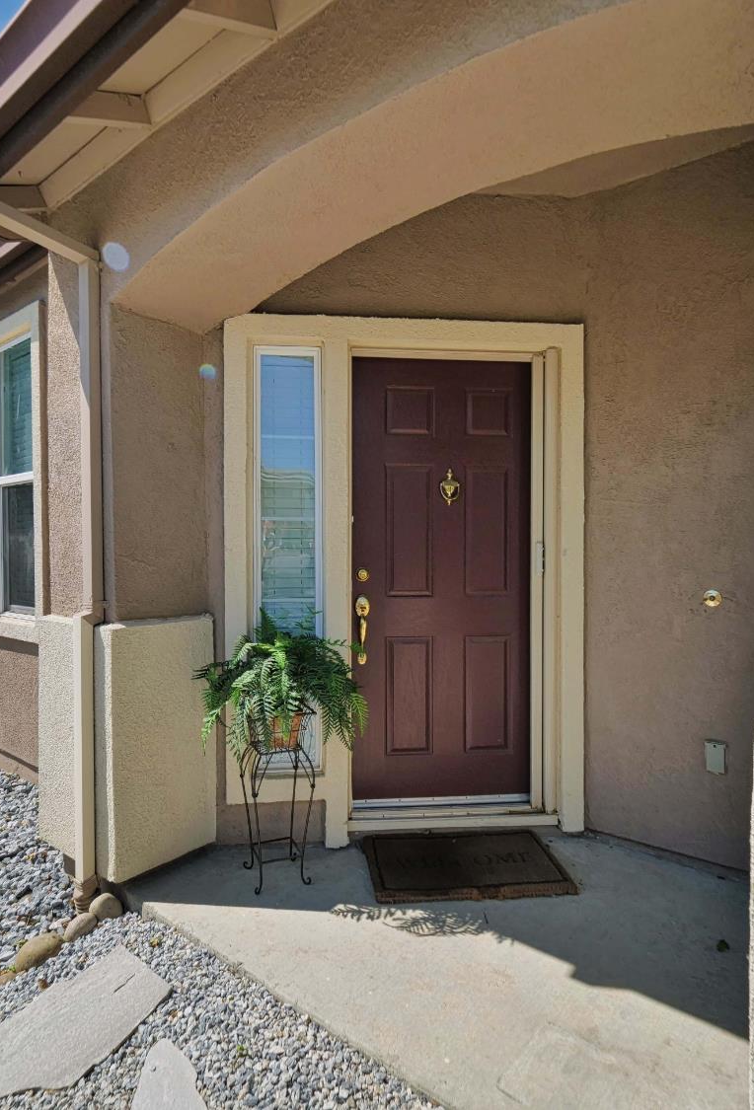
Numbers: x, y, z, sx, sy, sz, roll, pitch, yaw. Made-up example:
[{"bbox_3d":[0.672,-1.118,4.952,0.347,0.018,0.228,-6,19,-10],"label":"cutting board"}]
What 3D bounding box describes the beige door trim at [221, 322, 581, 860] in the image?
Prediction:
[{"bbox_3d":[0.137,0.123,2.643,1.555,2.250,0.130,0,1,-5],"label":"beige door trim"}]

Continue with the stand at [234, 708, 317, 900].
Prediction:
[{"bbox_3d":[-0.390,0.919,2.307,0.240,0.640,0.240,0,1,-22],"label":"stand"}]

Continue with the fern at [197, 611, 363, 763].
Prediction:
[{"bbox_3d":[-0.369,0.489,2.301,0.610,0.540,0.570,0,1,-5],"label":"fern"}]

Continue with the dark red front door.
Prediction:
[{"bbox_3d":[0.304,0.113,2.758,0.840,2.000,0.050,0,1,-5],"label":"dark red front door"}]

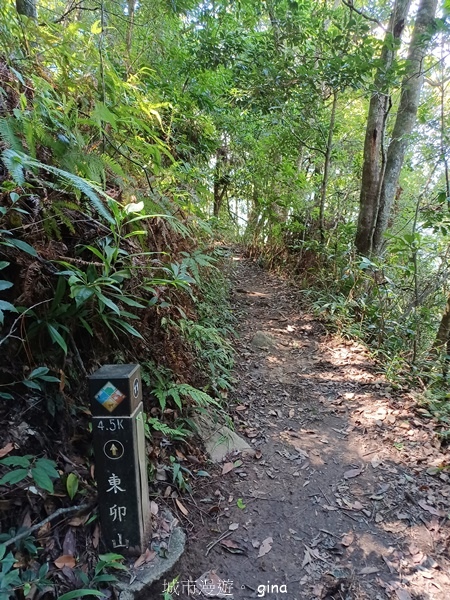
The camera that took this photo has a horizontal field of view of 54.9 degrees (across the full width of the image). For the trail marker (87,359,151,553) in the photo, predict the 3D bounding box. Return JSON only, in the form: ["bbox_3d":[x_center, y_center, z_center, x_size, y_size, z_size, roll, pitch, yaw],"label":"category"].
[{"bbox_3d":[-0.401,0.618,1.694,0.150,0.701,0.150,-1,8,4],"label":"trail marker"}]

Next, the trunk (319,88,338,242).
[{"bbox_3d":[1.855,-2.347,7.755,0.110,2.620,0.110,3,11,-1],"label":"trunk"}]

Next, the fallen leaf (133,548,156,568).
[{"bbox_3d":[-0.303,0.978,1.640,0.084,0.027,0.075,-2,8,0],"label":"fallen leaf"}]

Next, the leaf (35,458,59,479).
[{"bbox_3d":[-0.764,0.727,1.860,0.133,0.022,0.060,27,38,17],"label":"leaf"}]

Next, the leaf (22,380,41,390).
[{"bbox_3d":[-0.782,0.348,1.760,0.075,0.030,0.050,-2,8,0],"label":"leaf"}]

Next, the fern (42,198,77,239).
[{"bbox_3d":[-0.930,-0.455,2.450,0.170,0.220,0.140,-9,13,-37],"label":"fern"}]

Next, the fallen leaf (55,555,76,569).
[{"bbox_3d":[-0.626,1.026,1.700,0.080,0.020,0.055,4,21,-1],"label":"fallen leaf"}]

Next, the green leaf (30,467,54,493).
[{"bbox_3d":[-0.766,0.759,1.821,0.150,0.022,0.060,32,40,24],"label":"green leaf"}]

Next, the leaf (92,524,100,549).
[{"bbox_3d":[-0.495,0.912,1.670,0.029,0.080,0.030,-2,8,0],"label":"leaf"}]

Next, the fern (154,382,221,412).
[{"bbox_3d":[-0.225,0.585,2.600,0.350,0.140,0.200,-5,12,-20],"label":"fern"}]

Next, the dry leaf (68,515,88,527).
[{"bbox_3d":[-0.615,0.926,1.820,0.083,0.022,0.050,-1,25,-14],"label":"dry leaf"}]

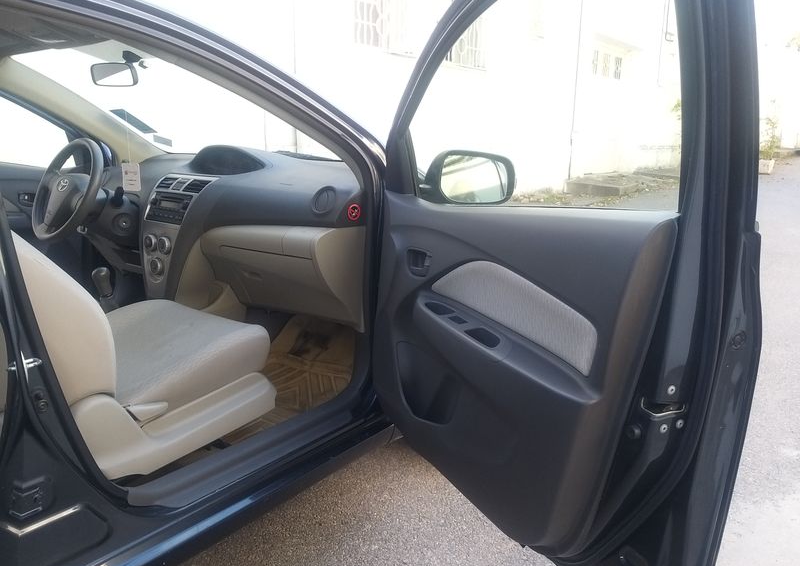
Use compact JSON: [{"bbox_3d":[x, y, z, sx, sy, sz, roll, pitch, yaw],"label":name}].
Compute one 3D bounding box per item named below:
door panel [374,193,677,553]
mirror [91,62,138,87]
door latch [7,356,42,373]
[{"bbox_3d":[0.119,0.133,1.332,0.120,0.660,1.020,-5,13,-22],"label":"door panel"},{"bbox_3d":[-0.851,-0.622,1.861,0.215,0.066,0.040,14,28,38],"label":"mirror"},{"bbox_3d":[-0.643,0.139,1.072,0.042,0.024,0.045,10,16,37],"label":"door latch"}]

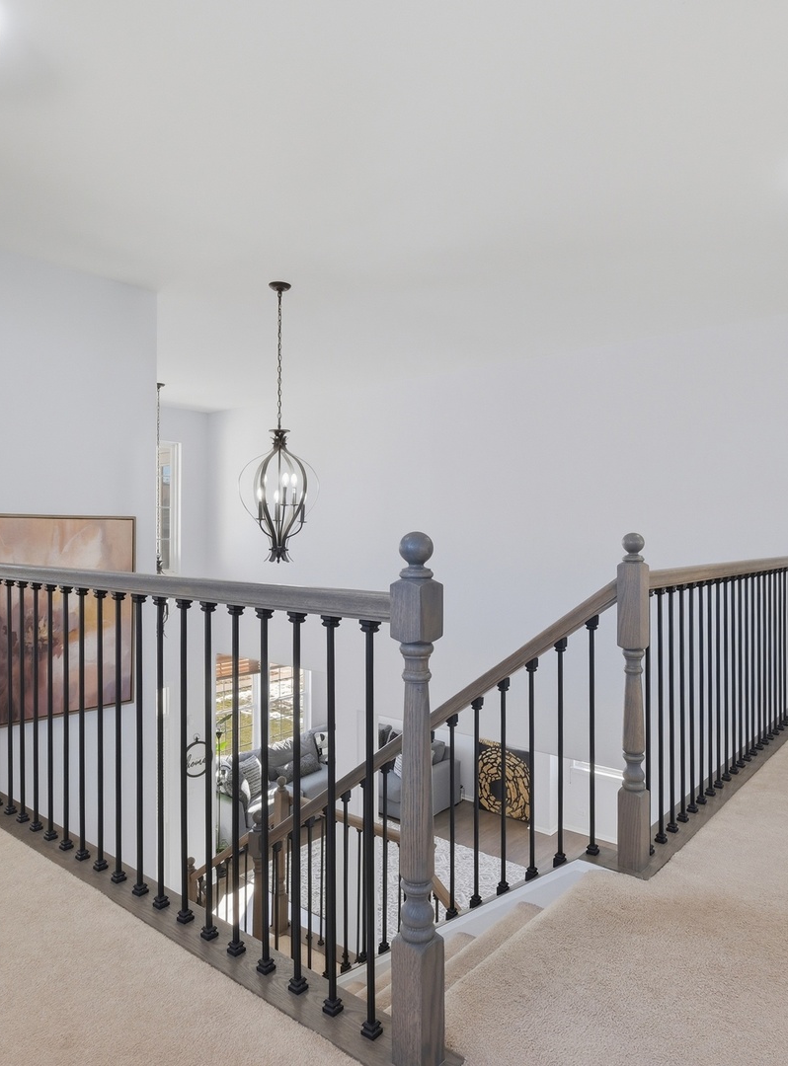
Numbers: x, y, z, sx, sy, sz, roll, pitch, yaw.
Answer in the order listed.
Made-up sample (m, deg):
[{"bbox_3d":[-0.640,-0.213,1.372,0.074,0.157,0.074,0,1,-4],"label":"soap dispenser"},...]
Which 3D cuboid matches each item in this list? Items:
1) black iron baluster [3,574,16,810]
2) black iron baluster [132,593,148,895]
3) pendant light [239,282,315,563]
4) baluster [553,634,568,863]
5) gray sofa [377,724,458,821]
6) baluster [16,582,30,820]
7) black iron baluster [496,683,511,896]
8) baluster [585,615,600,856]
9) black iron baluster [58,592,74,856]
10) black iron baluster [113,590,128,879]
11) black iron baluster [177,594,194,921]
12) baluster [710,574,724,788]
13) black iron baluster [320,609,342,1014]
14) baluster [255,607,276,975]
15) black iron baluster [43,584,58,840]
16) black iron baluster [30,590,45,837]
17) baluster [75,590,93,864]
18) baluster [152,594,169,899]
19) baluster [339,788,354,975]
[{"bbox_3d":[-1.443,0.616,2.506,0.032,0.869,0.032,0,0,38],"label":"black iron baluster"},{"bbox_3d":[-0.732,0.608,1.924,0.031,0.861,0.031,0,0,38],"label":"black iron baluster"},{"bbox_3d":[-0.634,-0.609,3.696,0.430,1.551,0.430,0,0,0],"label":"pendant light"},{"bbox_3d":[0.566,0.738,2.260,0.033,0.780,0.033,0,0,39],"label":"baluster"},{"bbox_3d":[-0.110,3.400,9.660,1.850,0.870,1.050,0,0,39],"label":"gray sofa"},{"bbox_3d":[-1.369,0.618,2.458,0.033,0.870,0.033,0,0,39],"label":"baluster"},{"bbox_3d":[0.389,0.905,2.387,0.031,0.775,0.031,0,0,38],"label":"black iron baluster"},{"bbox_3d":[0.650,0.660,2.180,0.031,0.780,0.031,0,0,38],"label":"baluster"},{"bbox_3d":[-1.075,0.606,2.193,0.031,0.861,0.031,0,0,38],"label":"black iron baluster"},{"bbox_3d":[-0.834,0.620,2.031,0.033,0.870,0.033,0,0,39],"label":"black iron baluster"},{"bbox_3d":[-0.560,0.608,1.790,0.031,0.861,0.031,0,0,38],"label":"black iron baluster"},{"bbox_3d":[1.334,0.618,2.734,0.031,0.861,0.031,0,0,42],"label":"baluster"},{"bbox_3d":[-0.129,0.610,1.454,0.031,0.861,0.031,0,0,38],"label":"black iron baluster"},{"bbox_3d":[-0.312,0.620,1.615,0.033,0.870,0.033,0,0,39],"label":"baluster"},{"bbox_3d":[-1.182,0.616,2.300,0.032,0.869,0.032,0,0,38],"label":"black iron baluster"},{"bbox_3d":[-1.270,0.616,2.368,0.032,0.869,0.032,0,0,38],"label":"black iron baluster"},{"bbox_3d":[-1.010,0.620,2.172,0.033,0.870,0.033,0,0,39],"label":"baluster"},{"bbox_3d":[-0.657,0.616,1.884,0.032,0.869,0.032,0,0,38],"label":"baluster"},{"bbox_3d":[-0.205,1.493,2.875,0.033,0.780,0.033,0,0,39],"label":"baluster"}]

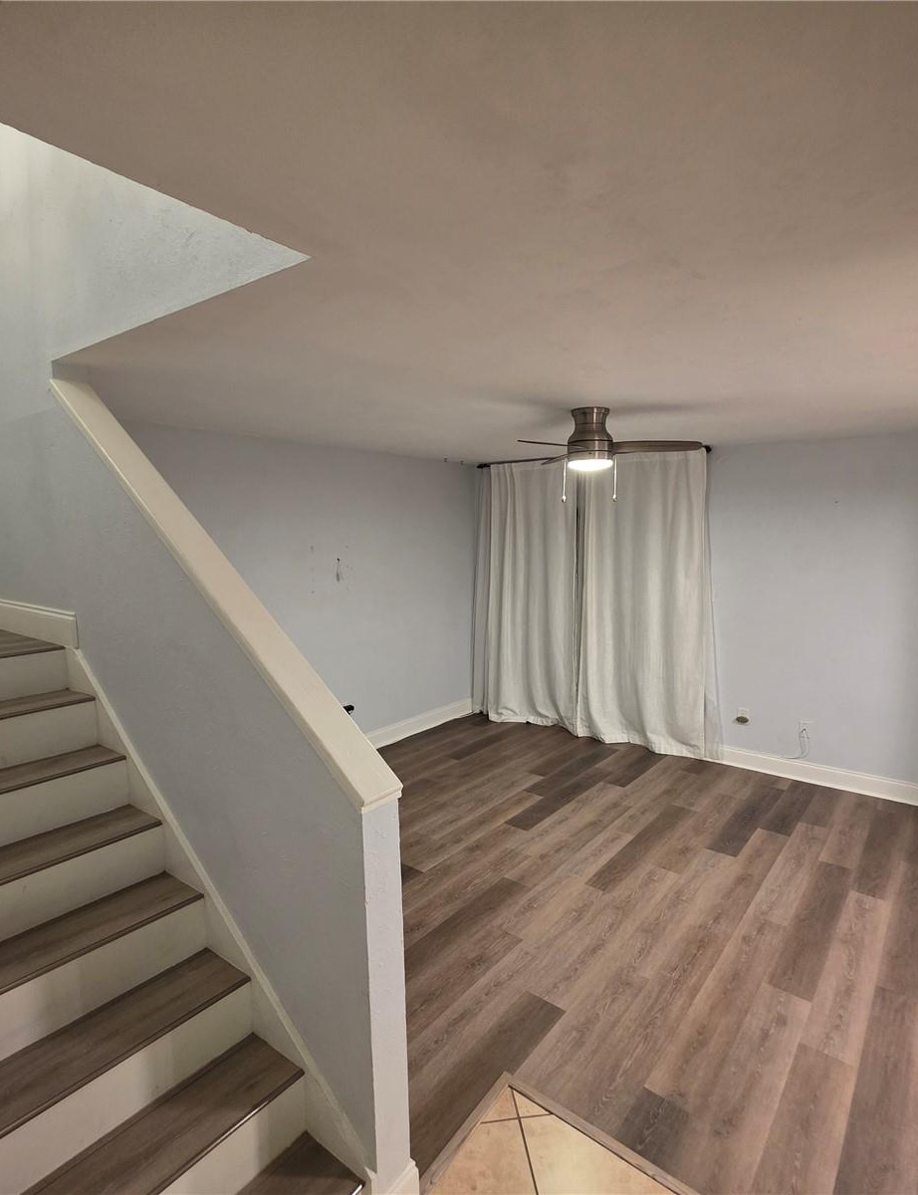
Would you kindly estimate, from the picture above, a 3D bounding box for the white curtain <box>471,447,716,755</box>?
[{"bbox_3d":[1.044,0.032,5.205,2.160,2.360,0.160,4,8,38],"label":"white curtain"}]

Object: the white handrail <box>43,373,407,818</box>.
[{"bbox_3d":[-0.828,-0.168,1.809,2.035,0.037,0.135,44,29,26],"label":"white handrail"}]

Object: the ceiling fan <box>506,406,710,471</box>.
[{"bbox_3d":[0.738,-0.804,3.032,0.970,0.290,1.050,1,6,12],"label":"ceiling fan"}]

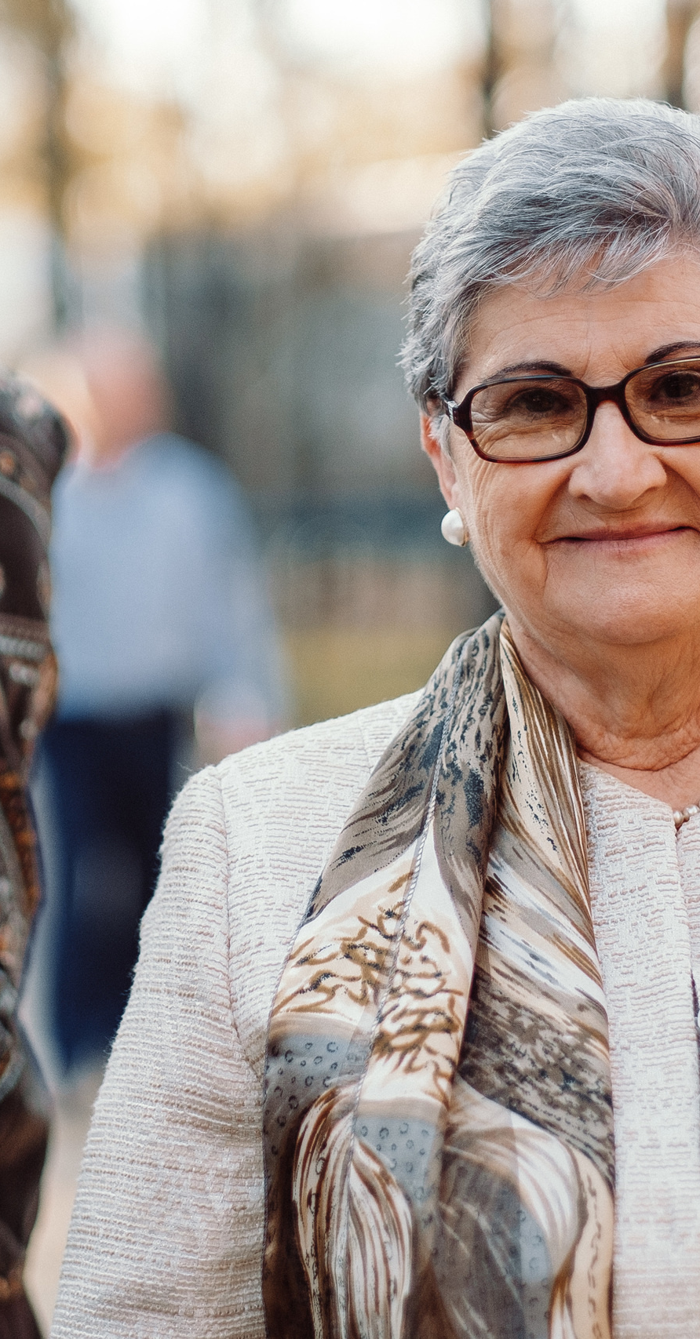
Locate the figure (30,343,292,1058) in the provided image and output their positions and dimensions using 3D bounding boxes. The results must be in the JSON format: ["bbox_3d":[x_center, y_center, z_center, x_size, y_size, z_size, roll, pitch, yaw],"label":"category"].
[{"bbox_3d":[-0.433,0.091,10.300,0.520,1.690,0.360,2,3,34],"label":"figure"}]

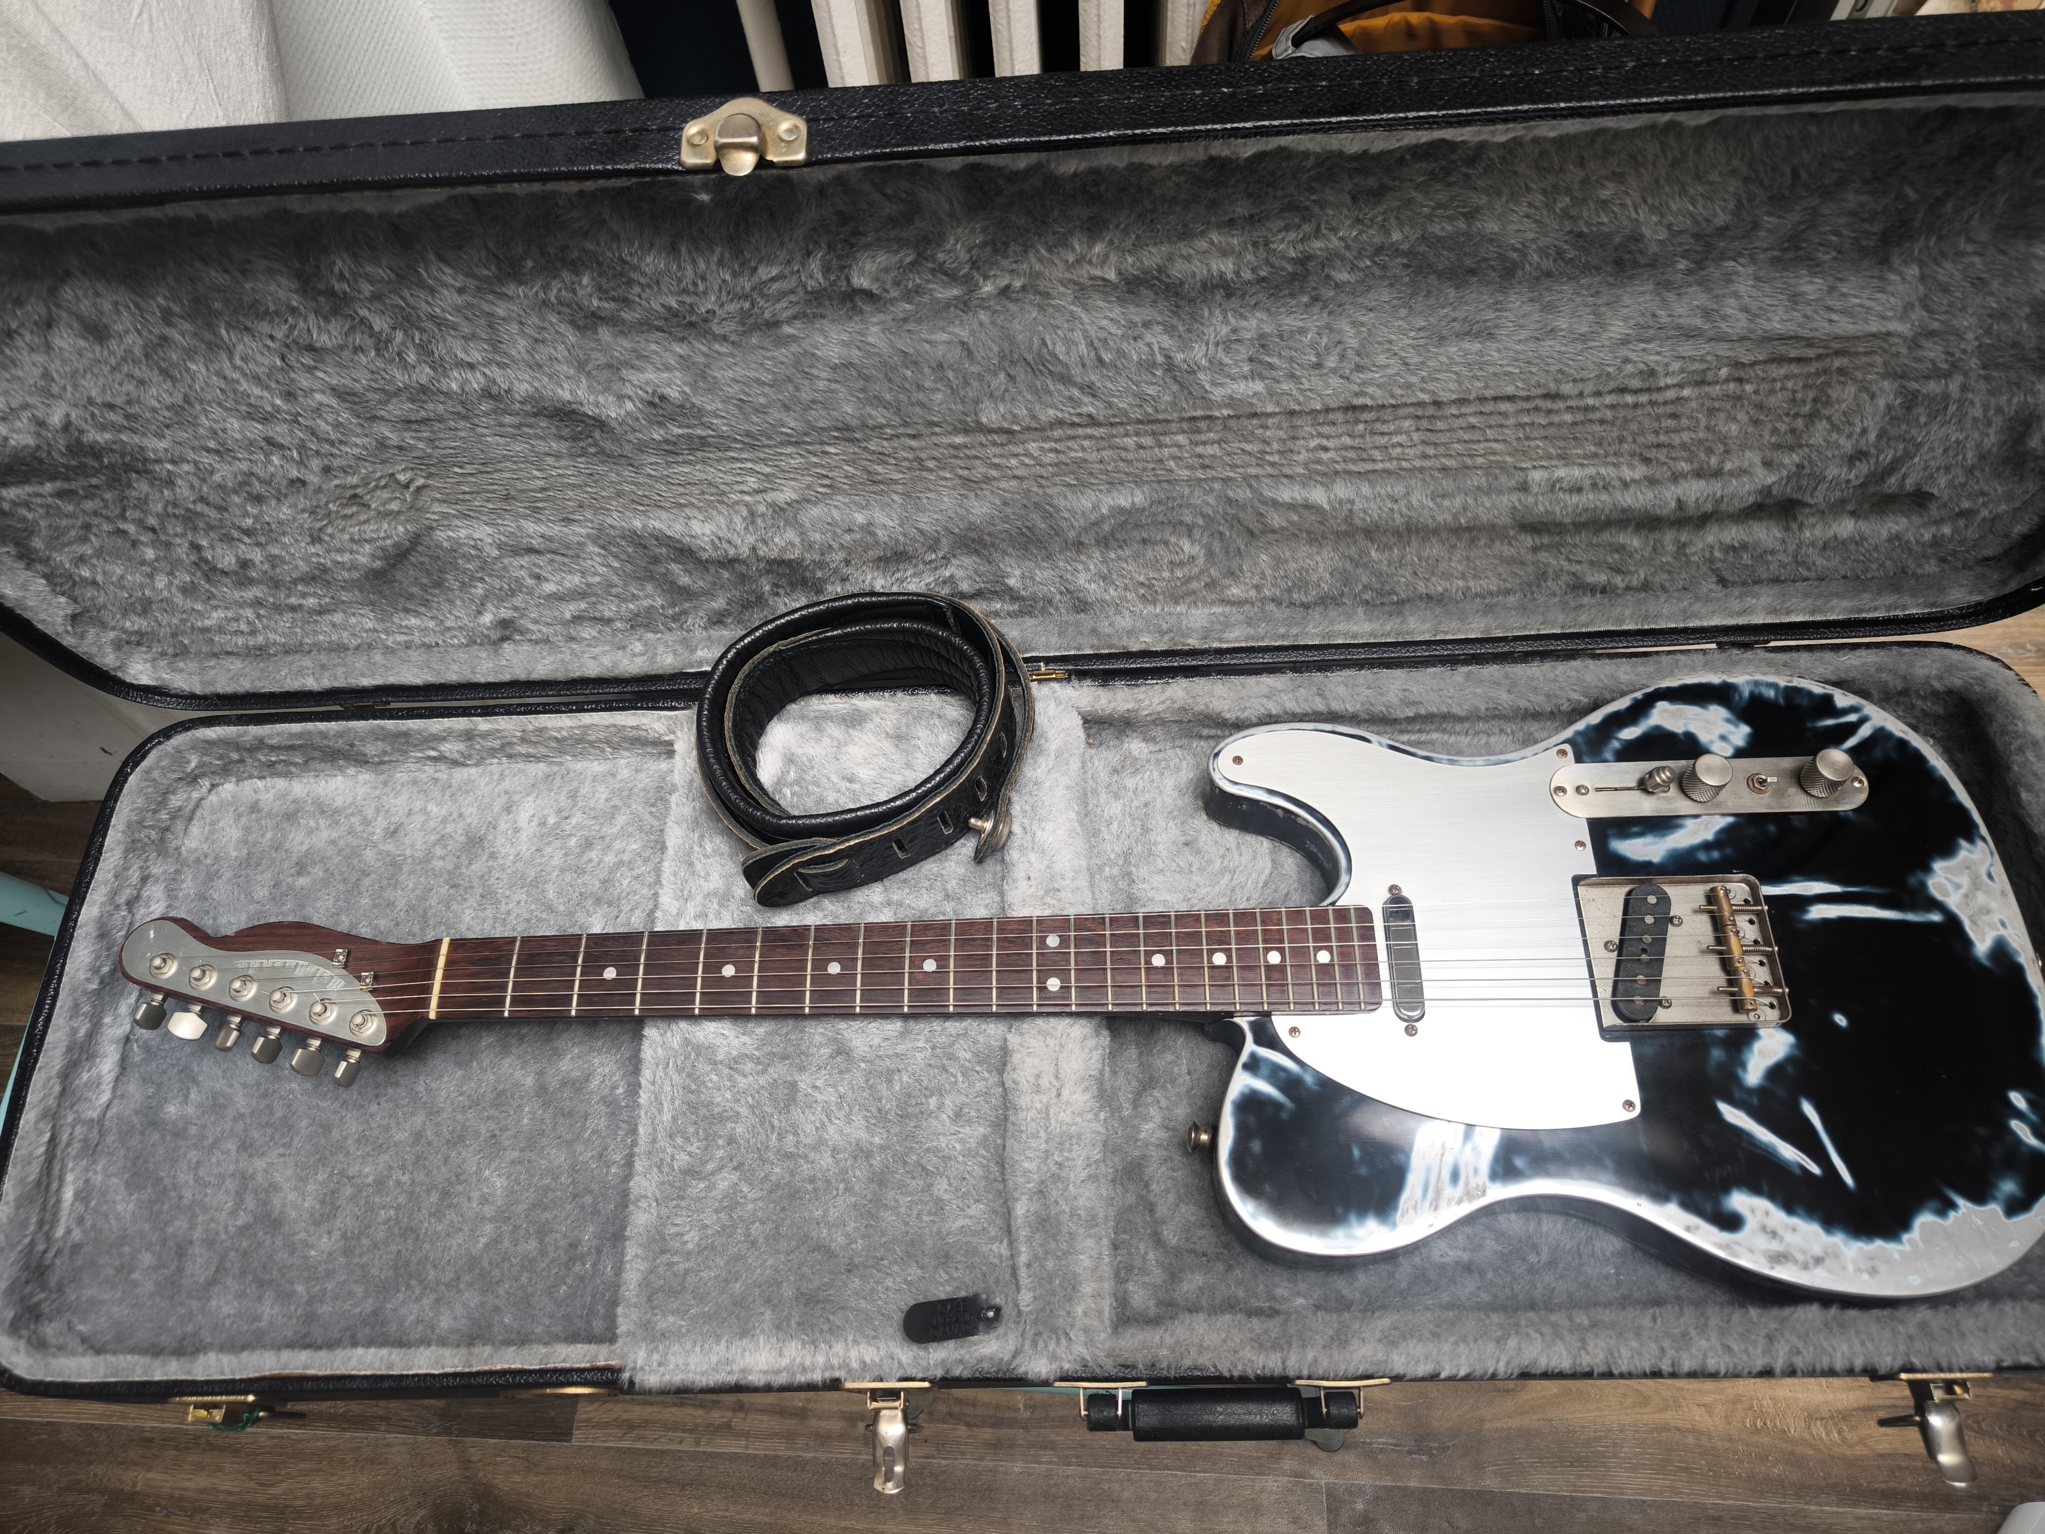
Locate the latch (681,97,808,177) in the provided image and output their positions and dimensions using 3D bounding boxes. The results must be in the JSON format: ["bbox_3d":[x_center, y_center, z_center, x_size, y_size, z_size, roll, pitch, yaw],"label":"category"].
[{"bbox_3d":[-0.090,-0.207,0.457,0.041,0.011,0.031,-2,66,3],"label":"latch"}]

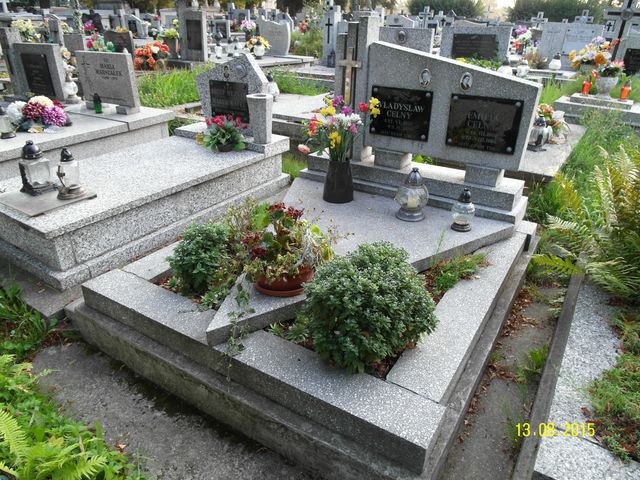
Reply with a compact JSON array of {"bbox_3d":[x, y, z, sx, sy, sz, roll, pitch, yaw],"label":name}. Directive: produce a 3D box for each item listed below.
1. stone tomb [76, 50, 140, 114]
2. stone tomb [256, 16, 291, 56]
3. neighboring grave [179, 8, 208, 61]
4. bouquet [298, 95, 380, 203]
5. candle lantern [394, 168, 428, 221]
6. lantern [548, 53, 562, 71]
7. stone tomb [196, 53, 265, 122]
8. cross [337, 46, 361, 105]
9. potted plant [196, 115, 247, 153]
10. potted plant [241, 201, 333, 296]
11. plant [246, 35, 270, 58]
[{"bbox_3d":[-1.948,-1.471,4.143,0.800,0.524,0.130,16,31,29],"label":"stone tomb"},{"bbox_3d":[-0.955,-4.323,9.405,0.756,0.739,0.130,16,31,29],"label":"stone tomb"},{"bbox_3d":[-2.836,-4.510,9.812,0.620,1.040,0.160,15,30,29],"label":"neighboring grave"},{"bbox_3d":[0.122,-0.552,2.756,0.470,0.650,0.410,16,31,29],"label":"bouquet"},{"bbox_3d":[0.547,-0.280,2.636,0.200,0.300,0.200,16,29,28],"label":"candle lantern"},{"bbox_3d":[3.707,-2.795,6.948,0.155,0.240,0.155,15,30,29],"label":"lantern"},{"bbox_3d":[-0.734,-1.211,3.696,0.690,0.645,0.090,14,28,25],"label":"stone tomb"},{"bbox_3d":[0.205,-1.144,3.117,0.178,0.385,0.030,15,30,29],"label":"cross"},{"bbox_3d":[-0.805,-0.888,3.650,0.333,0.282,0.299,15,30,29],"label":"potted plant"},{"bbox_3d":[-0.144,0.041,1.983,0.385,0.362,0.345,-2,26,-4],"label":"potted plant"},{"bbox_3d":[-1.243,-3.874,8.877,0.410,0.413,0.380,16,31,29],"label":"plant"}]

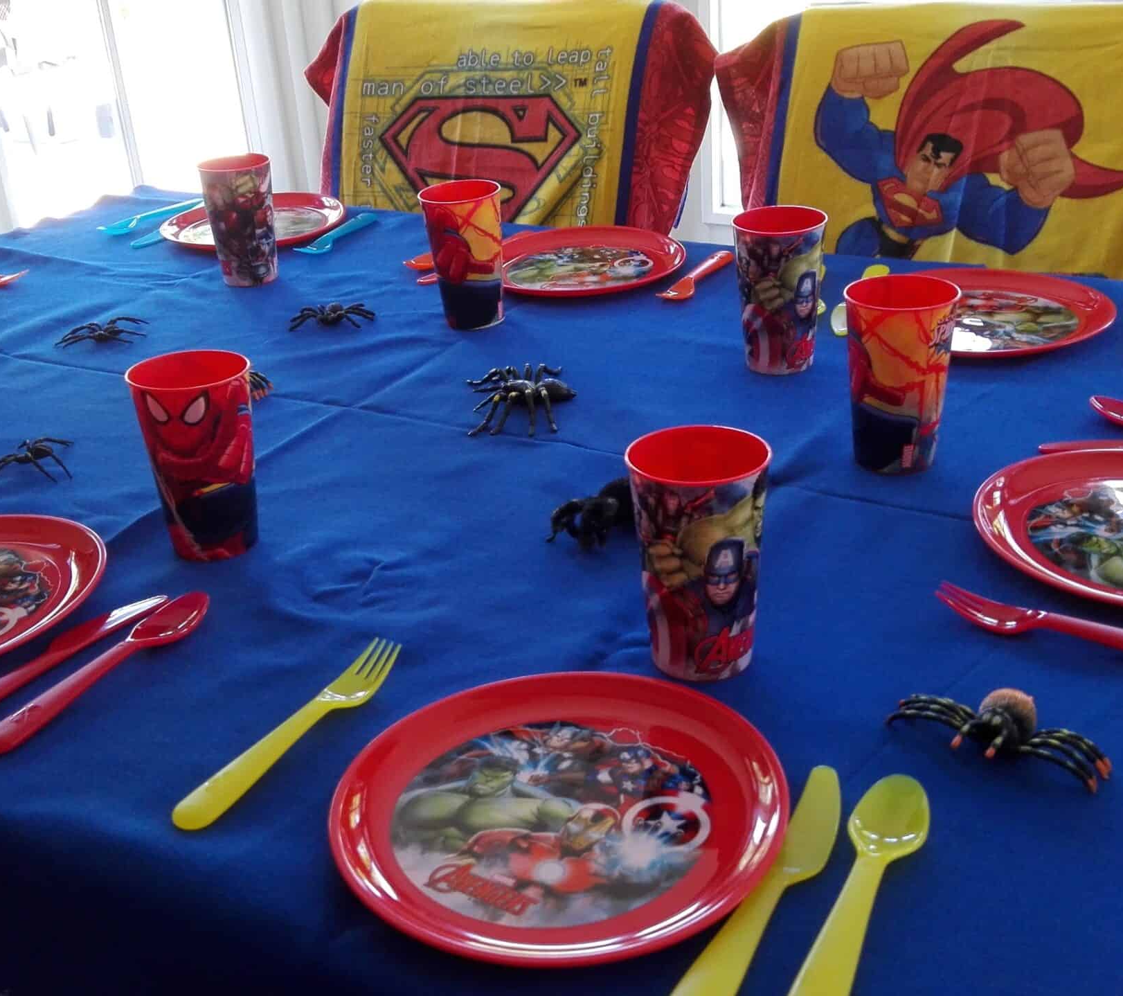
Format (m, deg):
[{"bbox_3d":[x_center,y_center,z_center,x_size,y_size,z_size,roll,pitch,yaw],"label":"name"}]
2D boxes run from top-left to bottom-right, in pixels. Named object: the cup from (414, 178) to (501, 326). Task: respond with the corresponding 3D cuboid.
[{"bbox_3d":[-0.093,-0.237,1.253,0.079,0.129,0.079,-2,28,1],"label":"cup"}]

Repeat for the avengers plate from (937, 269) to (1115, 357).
[{"bbox_3d":[0.382,-0.157,1.134,0.213,0.022,0.213,-3,27,1],"label":"avengers plate"}]

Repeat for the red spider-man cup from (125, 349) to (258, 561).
[{"bbox_3d":[-0.237,-0.027,0.847,0.078,0.127,0.078,-4,27,0],"label":"red spider-man cup"}]

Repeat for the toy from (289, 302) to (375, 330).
[{"bbox_3d":[-0.225,-0.181,1.228,0.082,0.023,0.063,6,30,18],"label":"toy"}]

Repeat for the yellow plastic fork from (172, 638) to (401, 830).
[{"bbox_3d":[-0.144,0.126,0.690,0.023,0.018,0.164,15,33,31],"label":"yellow plastic fork"}]

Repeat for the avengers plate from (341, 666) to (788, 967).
[{"bbox_3d":[-0.001,0.148,0.603,0.212,0.018,0.212,-3,28,2],"label":"avengers plate"}]

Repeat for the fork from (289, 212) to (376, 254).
[{"bbox_3d":[-0.273,-0.322,1.546,0.029,0.018,0.168,11,31,26],"label":"fork"}]

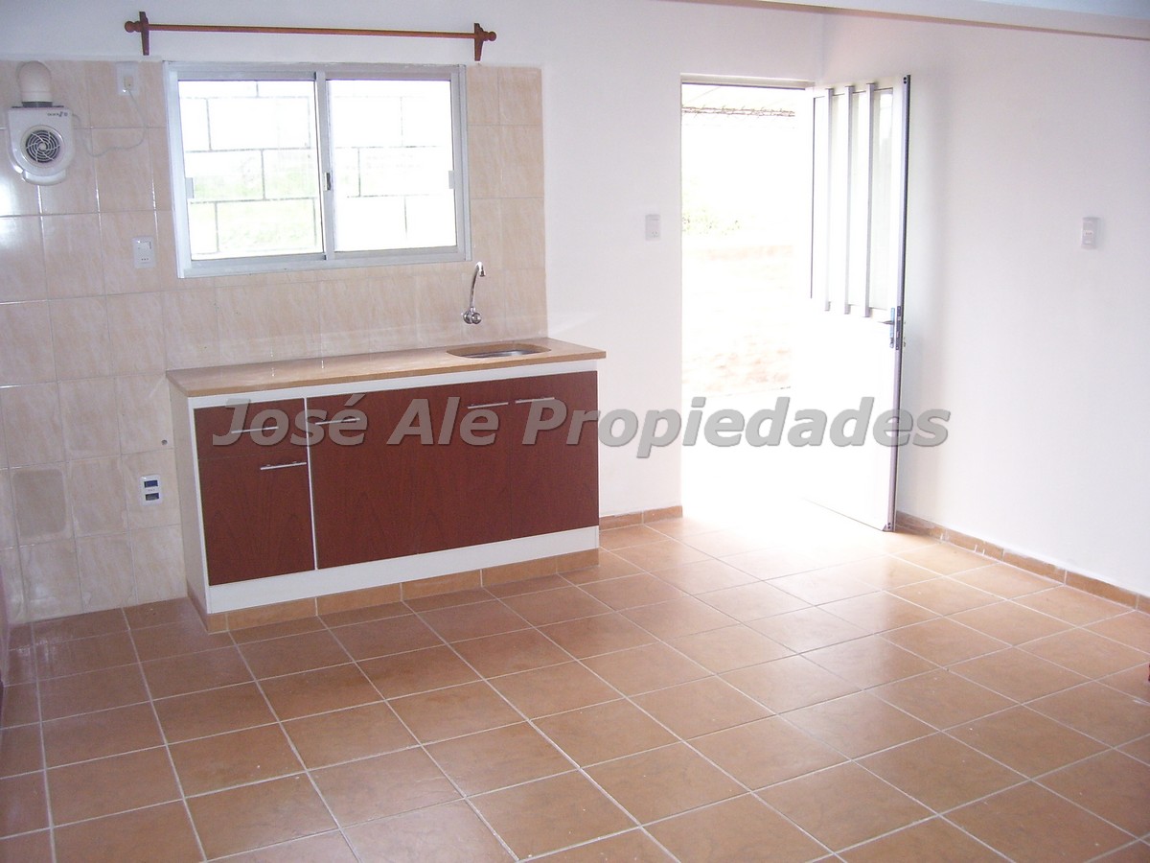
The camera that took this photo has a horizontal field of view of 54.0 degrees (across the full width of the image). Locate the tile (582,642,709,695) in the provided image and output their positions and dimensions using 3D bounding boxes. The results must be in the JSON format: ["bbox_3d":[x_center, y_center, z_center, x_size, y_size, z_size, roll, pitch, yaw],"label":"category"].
[{"bbox_3d":[0.235,0.785,3.735,0.329,0.010,0.329,-7,13,-26],"label":"tile"}]

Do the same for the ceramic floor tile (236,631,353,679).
[{"bbox_3d":[-0.962,0.771,3.887,0.330,0.010,0.330,-7,13,-26],"label":"ceramic floor tile"}]

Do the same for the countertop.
[{"bbox_3d":[-0.724,-0.264,4.433,1.629,0.030,0.517,-7,13,-27],"label":"countertop"}]

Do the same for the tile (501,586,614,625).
[{"bbox_3d":[-0.069,0.669,4.327,0.330,0.010,0.330,-7,13,-26],"label":"tile"}]

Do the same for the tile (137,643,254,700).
[{"bbox_3d":[-1.253,0.802,3.745,0.331,0.010,0.331,-7,13,-26],"label":"tile"}]

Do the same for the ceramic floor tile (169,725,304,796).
[{"bbox_3d":[-0.952,0.918,3.159,0.330,0.010,0.330,-7,13,-26],"label":"ceramic floor tile"}]

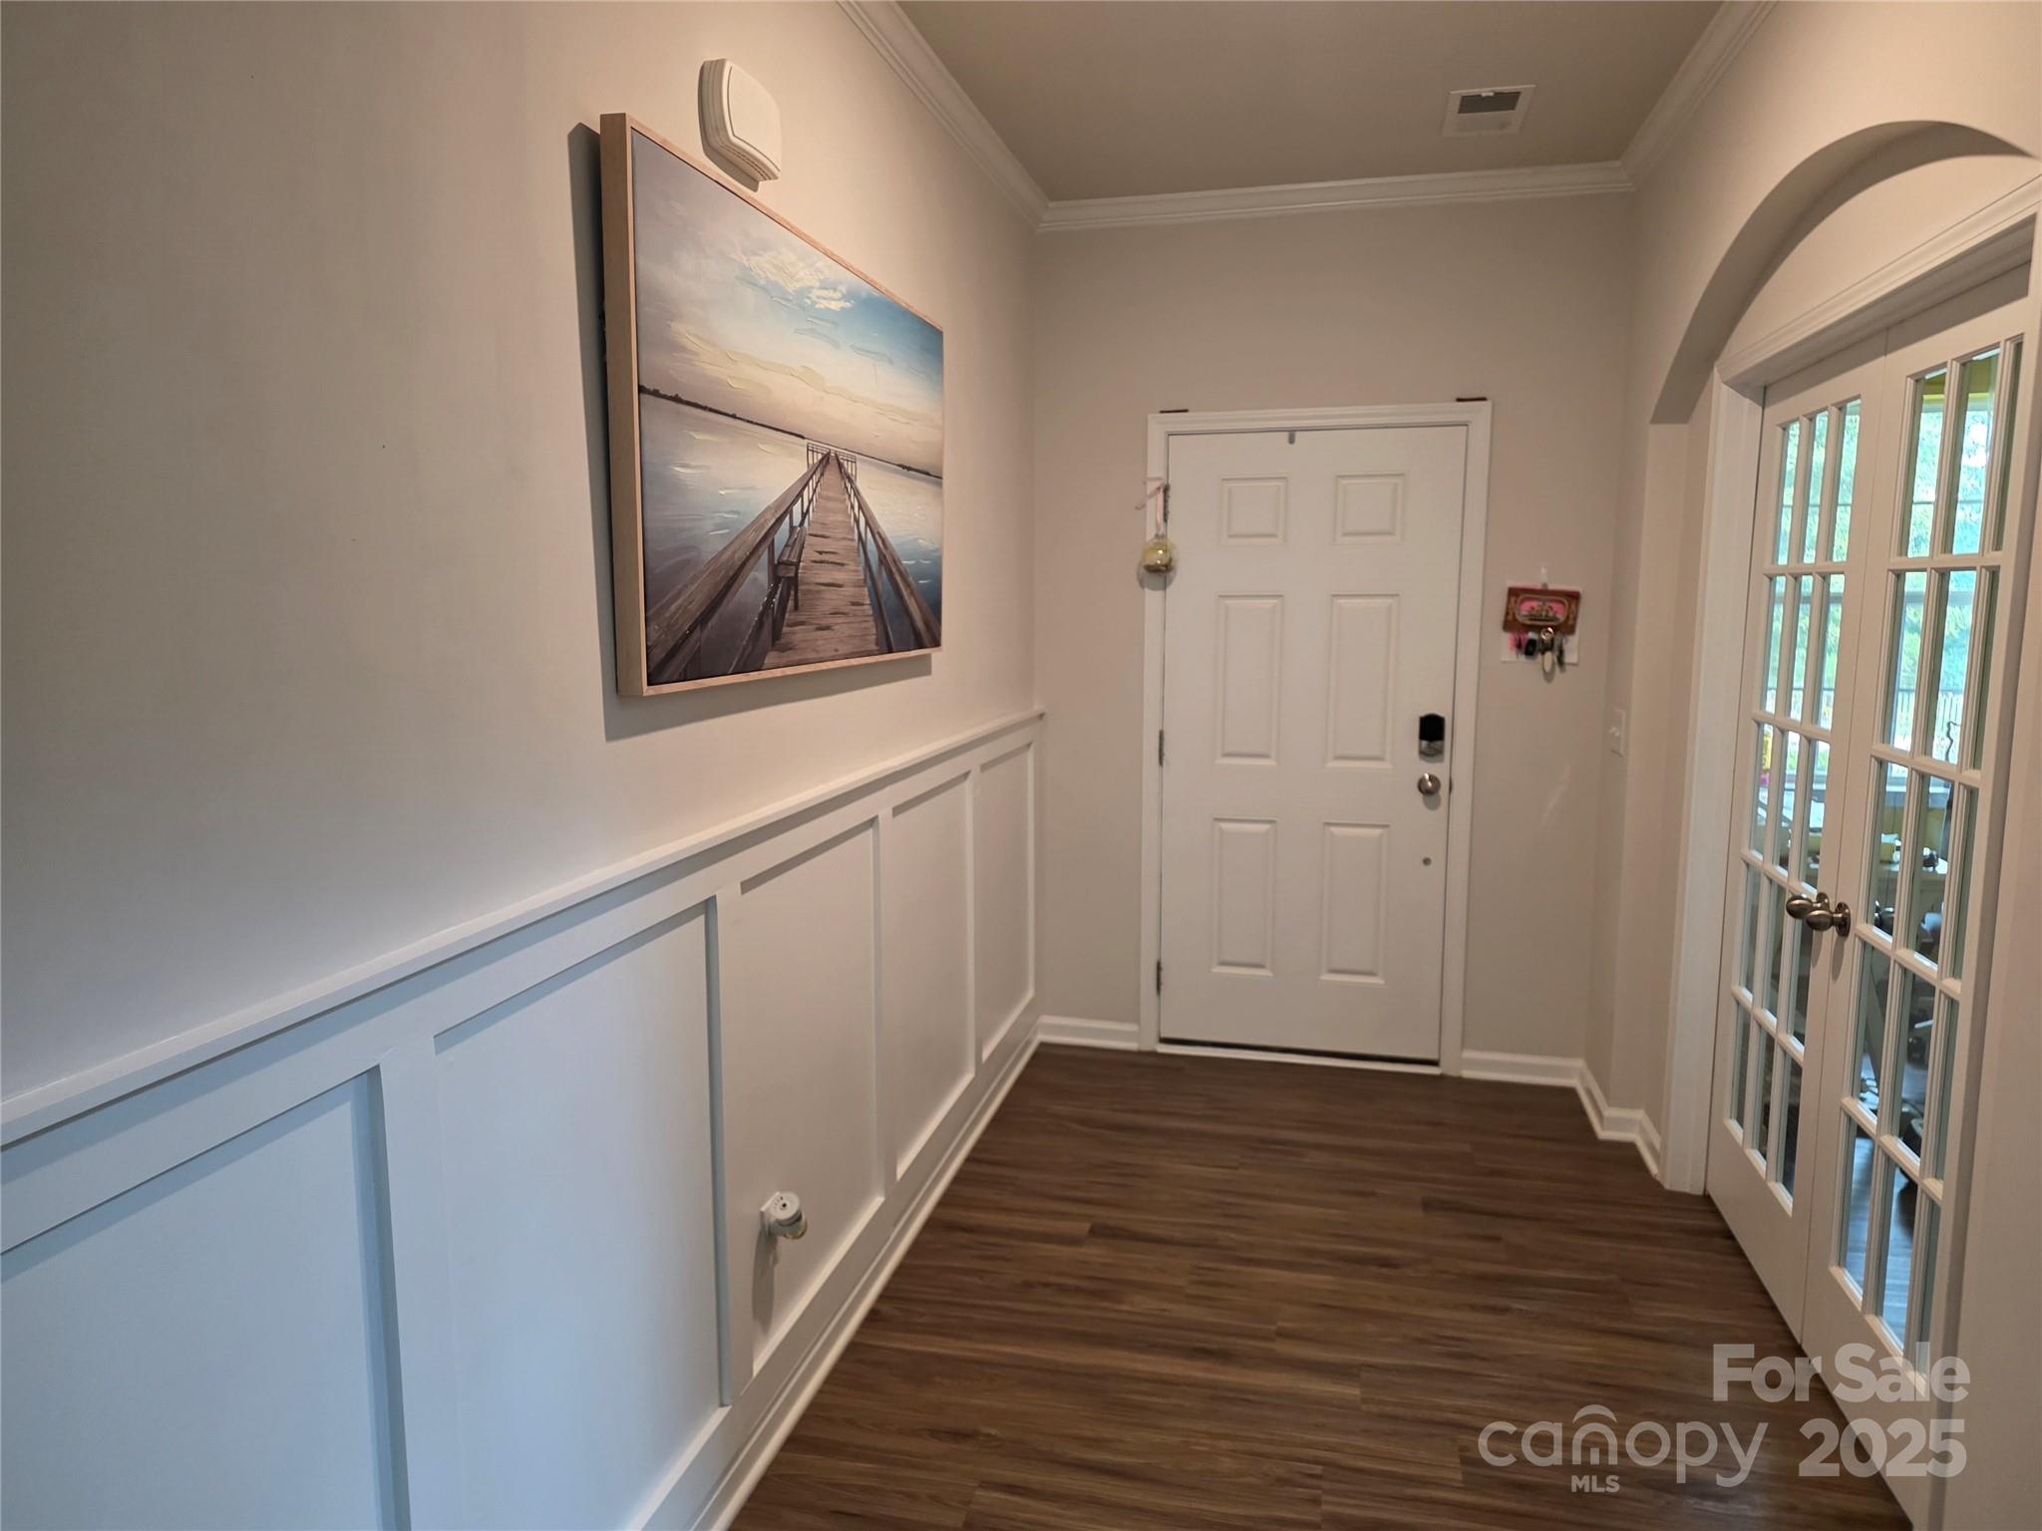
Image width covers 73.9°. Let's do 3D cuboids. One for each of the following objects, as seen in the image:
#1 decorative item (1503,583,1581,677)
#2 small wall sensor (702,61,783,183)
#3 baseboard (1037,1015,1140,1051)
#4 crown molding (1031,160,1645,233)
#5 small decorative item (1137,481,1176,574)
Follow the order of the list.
[{"bbox_3d":[1.580,-0.409,4.114,0.217,0.257,0.044,2,8,13],"label":"decorative item"},{"bbox_3d":[-0.445,-1.037,2.177,0.042,0.141,0.209,2,8,13],"label":"small wall sensor"},{"bbox_3d":[0.230,0.909,4.618,0.356,0.089,0.020,2,8,13],"label":"baseboard"},{"bbox_3d":[0.908,-1.713,4.096,1.778,0.077,0.054,2,8,13],"label":"crown molding"},{"bbox_3d":[0.431,-0.758,4.306,0.114,0.296,0.079,2,8,13],"label":"small decorative item"}]

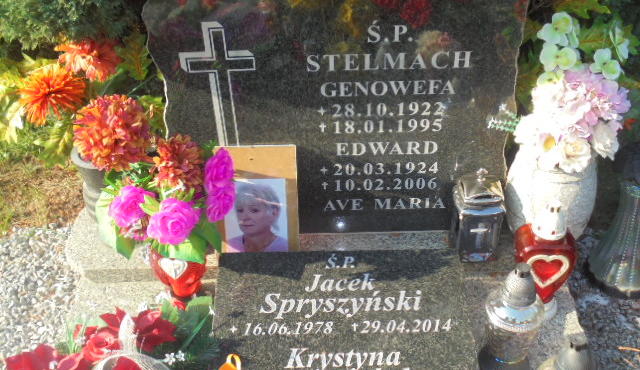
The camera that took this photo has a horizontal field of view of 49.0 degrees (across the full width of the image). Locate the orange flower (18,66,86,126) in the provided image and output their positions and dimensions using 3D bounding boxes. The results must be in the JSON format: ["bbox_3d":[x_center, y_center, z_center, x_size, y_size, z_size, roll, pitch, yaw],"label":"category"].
[{"bbox_3d":[-0.522,-0.174,1.370,0.125,0.115,0.075,-9,9,-7],"label":"orange flower"}]

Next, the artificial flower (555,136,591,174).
[{"bbox_3d":[0.438,-0.054,1.210,0.060,0.060,0.045,5,10,10],"label":"artificial flower"}]

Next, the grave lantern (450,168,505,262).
[{"bbox_3d":[0.296,0.049,1.304,0.078,0.190,0.078,-4,39,-1],"label":"grave lantern"}]

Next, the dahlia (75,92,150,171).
[{"bbox_3d":[-0.381,-0.096,1.290,0.138,0.135,0.110,-9,7,-7],"label":"dahlia"}]

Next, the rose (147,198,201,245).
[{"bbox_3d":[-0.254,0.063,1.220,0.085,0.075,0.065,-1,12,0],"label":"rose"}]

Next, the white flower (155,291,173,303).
[{"bbox_3d":[-0.270,0.194,1.210,0.030,0.022,0.020,-1,2,0],"label":"white flower"}]

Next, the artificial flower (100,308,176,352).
[{"bbox_3d":[-0.287,0.228,1.110,0.110,0.060,0.075,-1,2,0],"label":"artificial flower"}]

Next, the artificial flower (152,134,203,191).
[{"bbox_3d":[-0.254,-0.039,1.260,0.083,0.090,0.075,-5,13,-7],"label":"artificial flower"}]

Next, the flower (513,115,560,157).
[{"bbox_3d":[0.371,-0.087,1.210,0.075,0.070,0.050,9,10,14],"label":"flower"}]

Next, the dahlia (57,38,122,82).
[{"bbox_3d":[-0.466,-0.254,1.420,0.120,0.070,0.085,-1,2,0],"label":"dahlia"}]

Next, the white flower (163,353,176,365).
[{"bbox_3d":[-0.234,0.271,1.090,0.022,0.020,0.010,-1,-6,2],"label":"white flower"}]

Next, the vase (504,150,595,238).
[{"bbox_3d":[0.432,0.020,1.319,0.165,0.205,0.165,-1,39,2],"label":"vase"}]

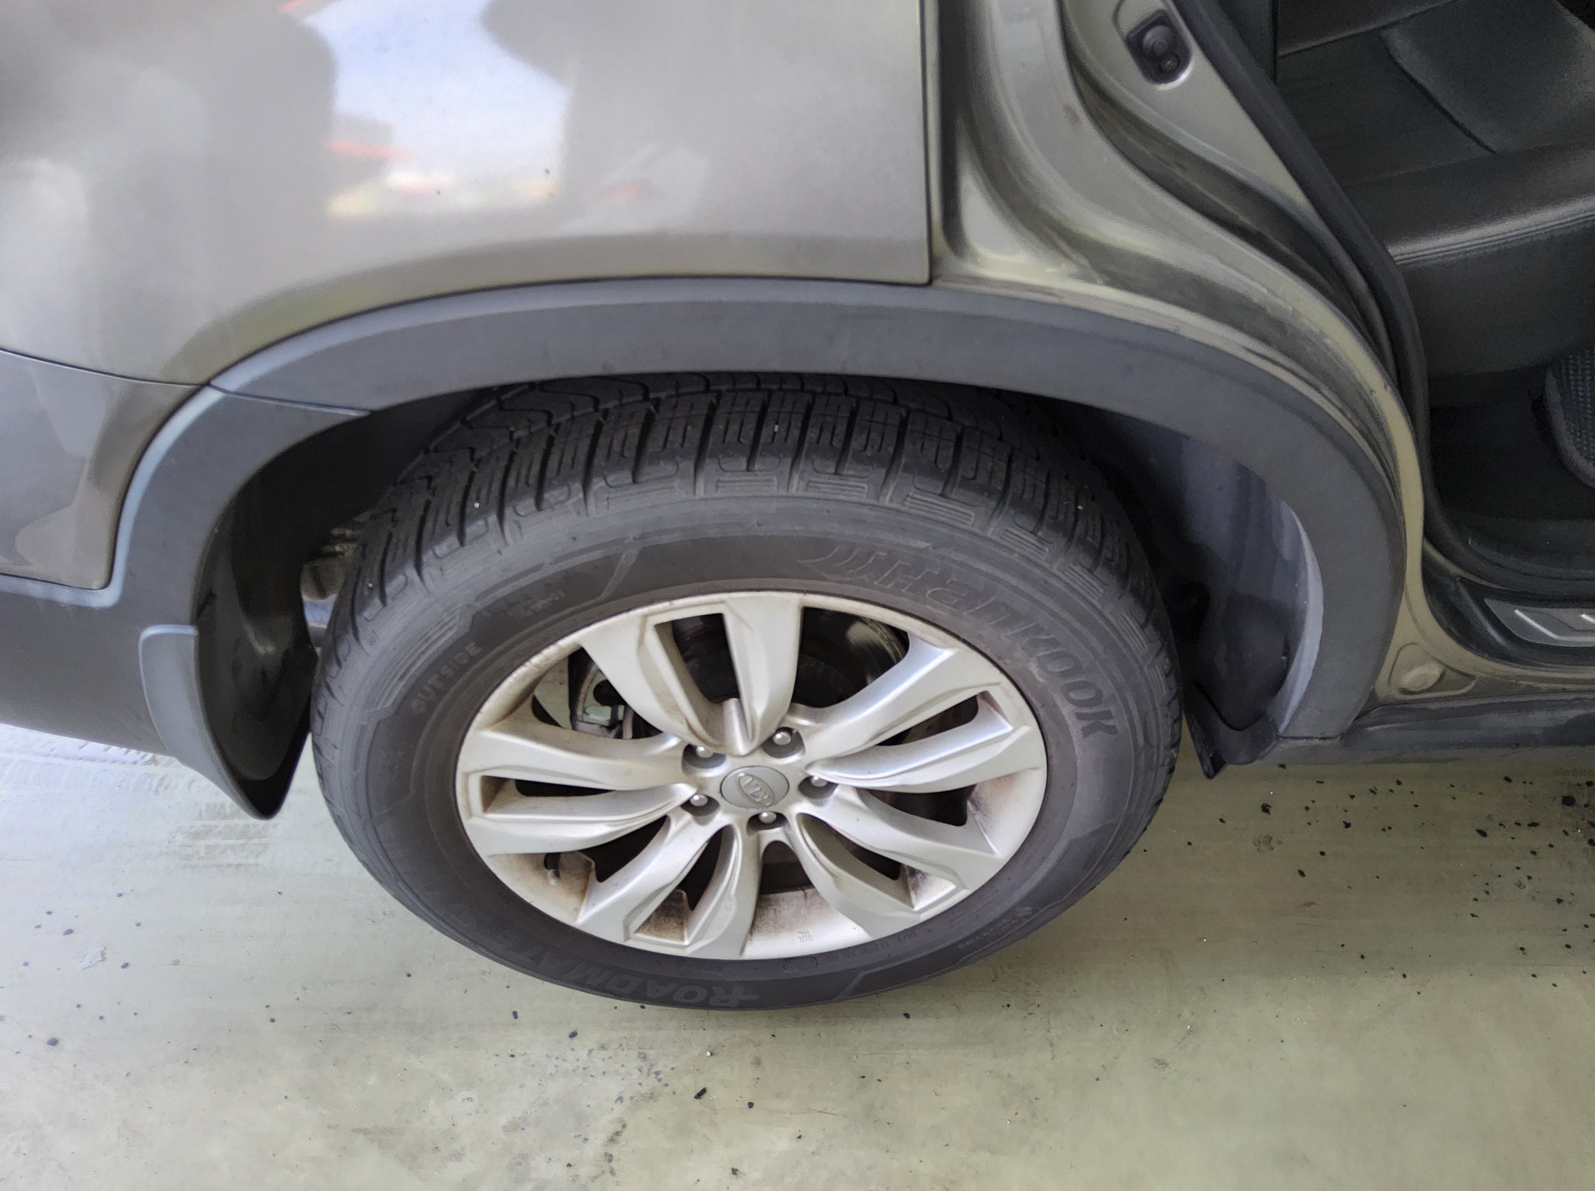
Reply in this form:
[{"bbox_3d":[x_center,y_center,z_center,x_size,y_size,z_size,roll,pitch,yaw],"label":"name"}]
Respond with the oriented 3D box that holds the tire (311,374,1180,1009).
[{"bbox_3d":[-0.041,0.109,1.056,0.738,0.730,0.240,-1,42,-3],"label":"tire"}]

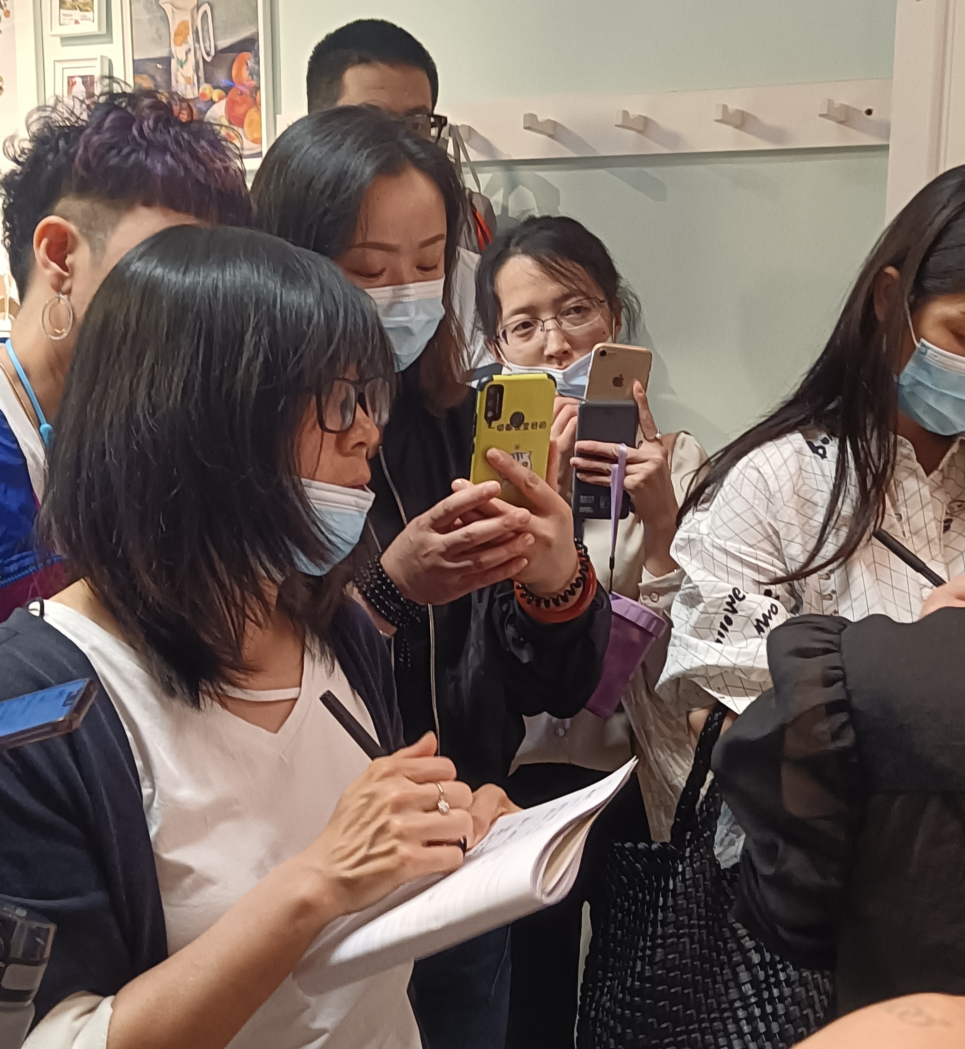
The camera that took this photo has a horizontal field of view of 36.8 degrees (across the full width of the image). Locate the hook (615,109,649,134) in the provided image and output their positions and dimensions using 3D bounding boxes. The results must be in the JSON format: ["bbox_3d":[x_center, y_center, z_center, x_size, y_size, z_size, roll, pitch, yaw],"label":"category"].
[{"bbox_3d":[0.204,-0.552,1.985,0.013,0.023,0.068,6,13,30],"label":"hook"}]

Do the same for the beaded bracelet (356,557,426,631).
[{"bbox_3d":[-0.090,0.067,1.450,0.070,0.038,0.062,38,18,-32],"label":"beaded bracelet"}]

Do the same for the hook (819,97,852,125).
[{"bbox_3d":[0.447,-0.525,1.842,0.013,0.023,0.068,6,13,30],"label":"hook"}]

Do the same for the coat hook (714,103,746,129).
[{"bbox_3d":[0.325,-0.538,1.913,0.013,0.023,0.068,6,13,30],"label":"coat hook"}]

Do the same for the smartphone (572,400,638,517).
[{"bbox_3d":[0.135,-0.070,1.585,0.068,0.142,0.012,-1,28,-3],"label":"smartphone"}]

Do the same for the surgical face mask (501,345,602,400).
[{"bbox_3d":[0.085,-0.177,1.660,0.125,0.065,0.075,-15,5,17],"label":"surgical face mask"}]

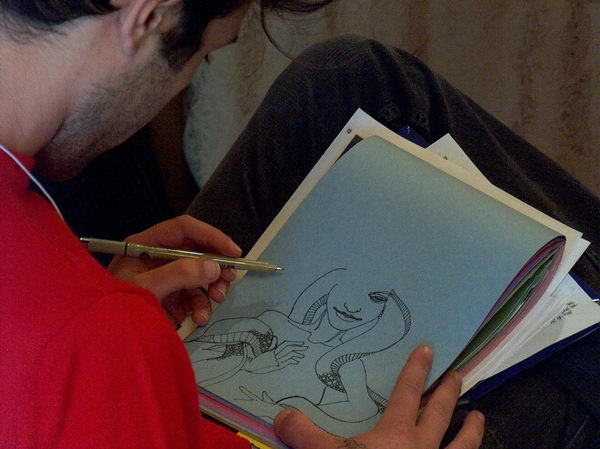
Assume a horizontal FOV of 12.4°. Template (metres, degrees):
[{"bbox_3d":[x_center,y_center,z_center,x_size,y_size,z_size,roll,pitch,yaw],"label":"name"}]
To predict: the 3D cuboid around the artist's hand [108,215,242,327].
[{"bbox_3d":[-0.103,0.036,2.140,0.125,0.085,0.085,-7,33,-11],"label":"artist's hand"}]

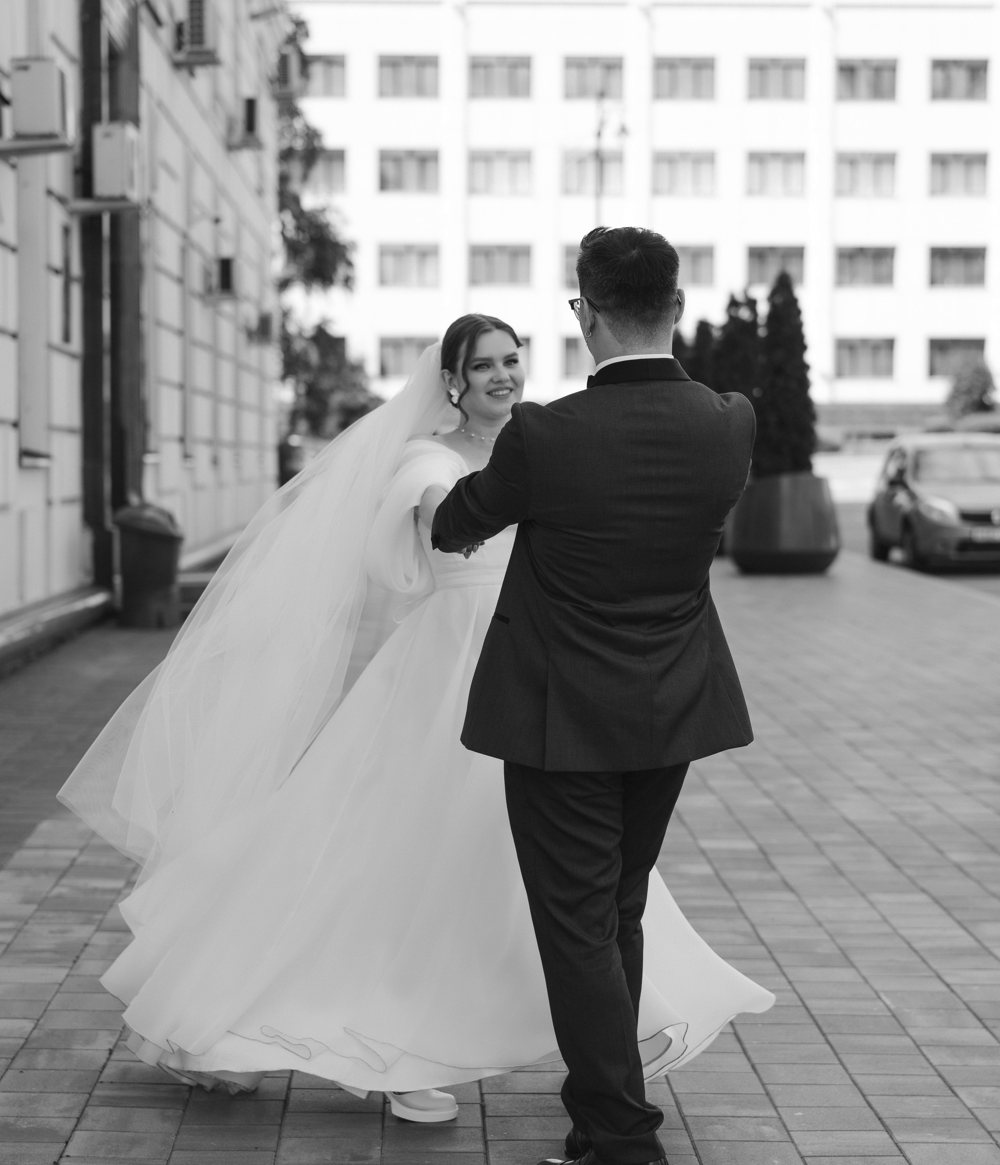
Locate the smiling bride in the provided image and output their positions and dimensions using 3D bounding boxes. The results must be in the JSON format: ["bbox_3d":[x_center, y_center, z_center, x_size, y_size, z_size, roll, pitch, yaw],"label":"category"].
[{"bbox_3d":[-0.170,0.270,4.870,1.380,1.660,1.080,-2,4,-27],"label":"smiling bride"}]

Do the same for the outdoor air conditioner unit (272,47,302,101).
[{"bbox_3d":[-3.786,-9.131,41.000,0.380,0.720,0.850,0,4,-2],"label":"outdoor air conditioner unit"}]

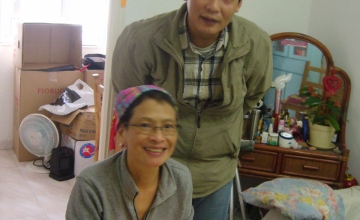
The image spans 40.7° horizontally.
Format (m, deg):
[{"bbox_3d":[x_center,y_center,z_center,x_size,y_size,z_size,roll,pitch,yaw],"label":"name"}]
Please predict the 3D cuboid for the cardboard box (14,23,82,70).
[{"bbox_3d":[-1.157,-0.568,4.258,0.500,0.390,0.350,-1,14,-29],"label":"cardboard box"}]

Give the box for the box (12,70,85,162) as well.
[{"bbox_3d":[-1.180,0.017,4.369,0.540,0.800,0.310,-1,14,-29],"label":"box"}]

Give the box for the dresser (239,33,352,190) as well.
[{"bbox_3d":[0.597,0.236,2.860,0.710,1.370,0.430,8,12,11],"label":"dresser"}]

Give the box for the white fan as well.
[{"bbox_3d":[-1.146,0.258,4.030,0.370,0.480,0.280,10,13,18],"label":"white fan"}]

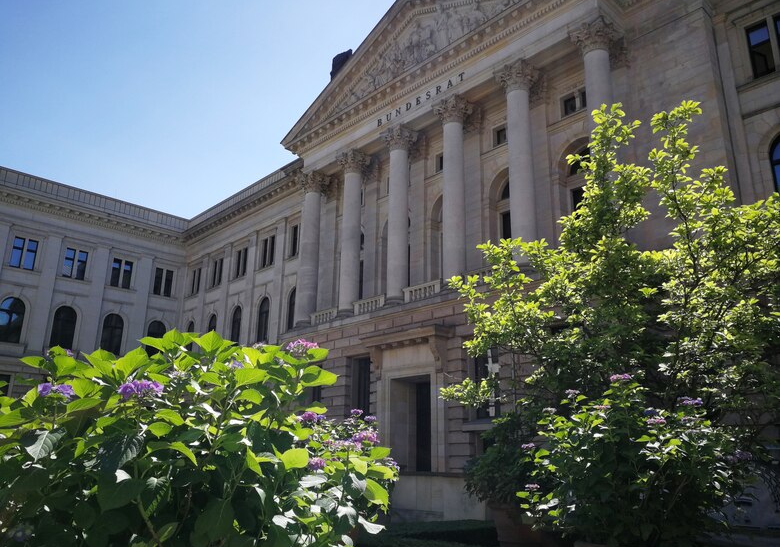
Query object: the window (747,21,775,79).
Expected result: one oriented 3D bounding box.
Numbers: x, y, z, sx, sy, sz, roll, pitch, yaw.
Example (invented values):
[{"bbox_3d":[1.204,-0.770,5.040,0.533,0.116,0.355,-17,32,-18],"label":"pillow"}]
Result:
[{"bbox_3d":[12.792,-7.787,21.031,0.288,2.034,0.673,16,-23,-41],"label":"window"}]

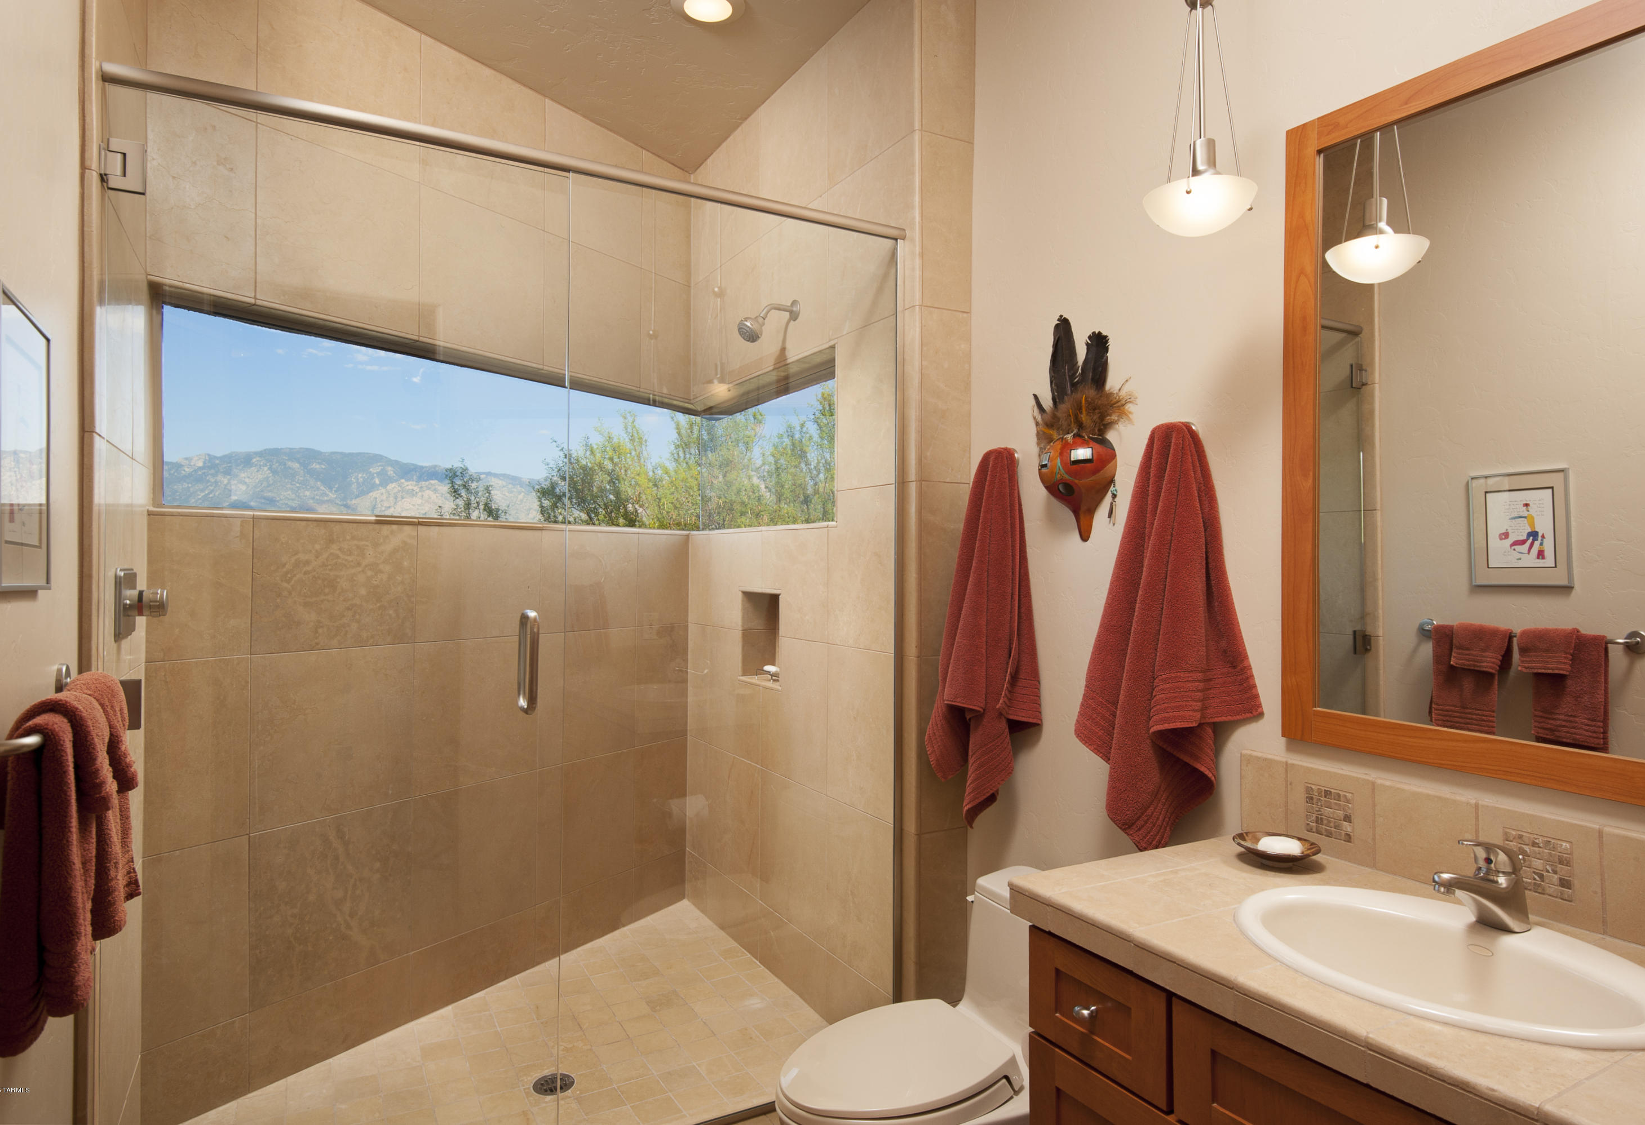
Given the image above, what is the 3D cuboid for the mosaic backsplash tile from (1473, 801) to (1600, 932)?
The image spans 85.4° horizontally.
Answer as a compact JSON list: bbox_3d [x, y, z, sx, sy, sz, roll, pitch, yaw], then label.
[{"bbox_3d":[1.046,0.443,1.303,0.012,0.151,0.152,0,0,-30],"label":"mosaic backsplash tile"}]

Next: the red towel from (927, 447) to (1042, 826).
[{"bbox_3d":[0.405,0.185,2.204,0.160,0.915,0.270,0,0,-30],"label":"red towel"}]

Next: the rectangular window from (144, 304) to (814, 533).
[{"bbox_3d":[-0.660,-0.400,2.841,1.134,0.520,2.061,0,0,34],"label":"rectangular window"}]

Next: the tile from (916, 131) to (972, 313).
[{"bbox_3d":[0.320,-0.894,2.361,0.180,0.457,0.012,0,0,-28],"label":"tile"}]

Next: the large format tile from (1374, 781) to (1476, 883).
[{"bbox_3d":[0.968,0.440,1.435,0.012,0.149,0.152,0,0,-30],"label":"large format tile"}]

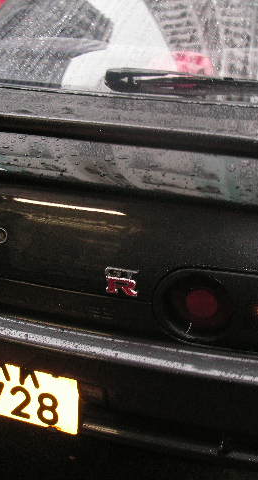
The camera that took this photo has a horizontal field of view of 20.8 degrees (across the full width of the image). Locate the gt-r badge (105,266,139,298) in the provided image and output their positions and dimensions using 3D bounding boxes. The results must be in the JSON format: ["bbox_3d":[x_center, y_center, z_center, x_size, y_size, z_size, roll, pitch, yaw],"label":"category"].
[{"bbox_3d":[-0.017,0.090,1.438,0.071,0.060,0.008,7,25,16],"label":"gt-r badge"}]

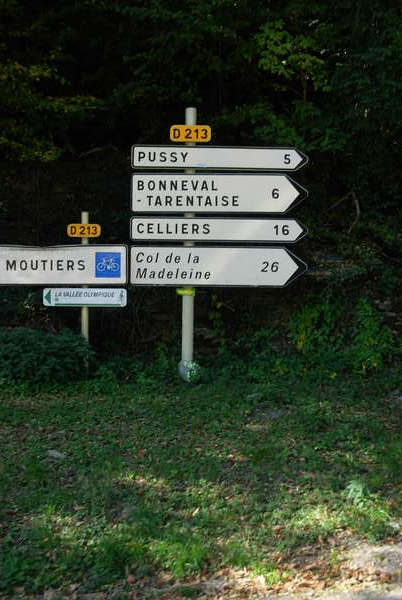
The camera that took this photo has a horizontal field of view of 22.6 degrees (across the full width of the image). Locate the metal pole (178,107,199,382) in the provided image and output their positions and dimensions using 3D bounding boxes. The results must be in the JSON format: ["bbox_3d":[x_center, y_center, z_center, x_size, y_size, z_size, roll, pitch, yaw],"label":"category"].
[{"bbox_3d":[-0.128,-0.596,10.800,0.116,2.944,0.116,1,2,0],"label":"metal pole"}]

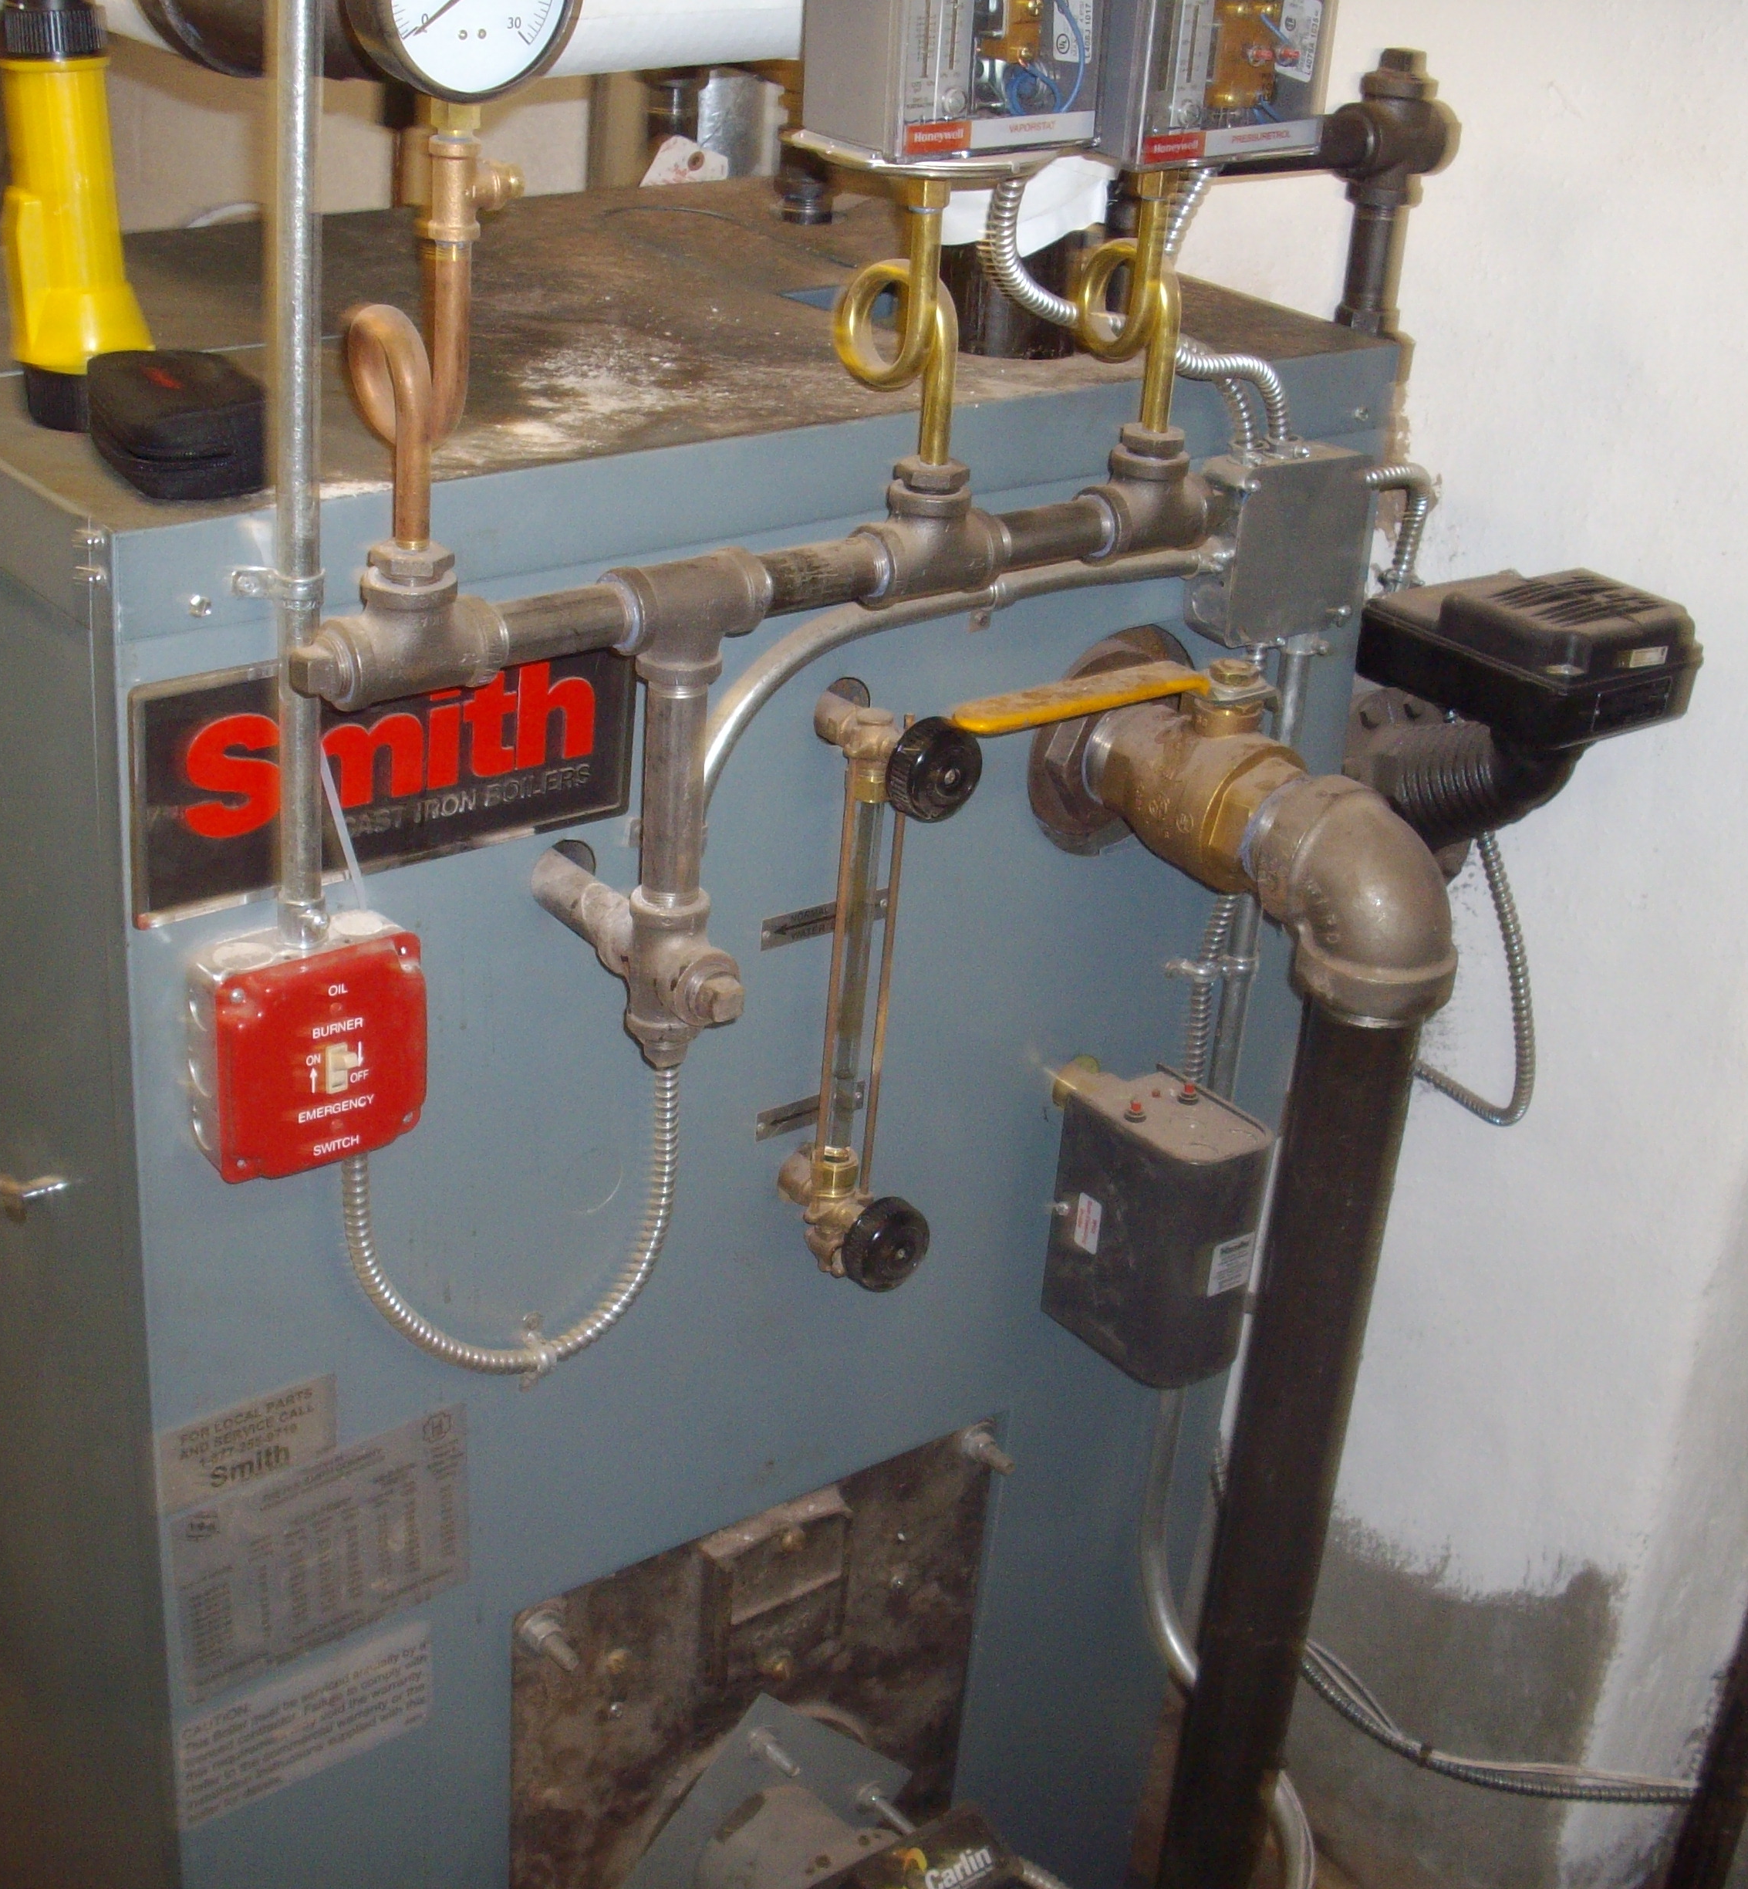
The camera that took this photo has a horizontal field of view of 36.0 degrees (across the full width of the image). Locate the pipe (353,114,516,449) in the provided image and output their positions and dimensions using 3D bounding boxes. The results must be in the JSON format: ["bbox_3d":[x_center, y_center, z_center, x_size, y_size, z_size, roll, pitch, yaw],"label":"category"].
[{"bbox_3d":[-0.176,-0.257,1.050,0.054,0.136,0.069,-16,32,-36],"label":"pipe"}]

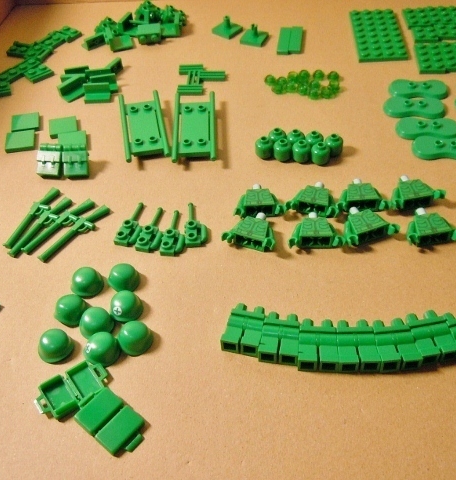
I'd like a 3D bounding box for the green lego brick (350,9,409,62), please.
[{"bbox_3d":[0.105,-0.144,0.388,0.032,0.005,0.064,0,48,3],"label":"green lego brick"}]

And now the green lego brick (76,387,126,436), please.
[{"bbox_3d":[-0.048,0.066,0.211,0.010,0.004,0.015,32,57,28],"label":"green lego brick"}]

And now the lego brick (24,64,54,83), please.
[{"bbox_3d":[-0.127,-0.112,0.375,0.016,0.005,0.012,-33,54,-24],"label":"lego brick"}]

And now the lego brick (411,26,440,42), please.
[{"bbox_3d":[0.136,-0.141,0.381,0.016,0.005,0.016,0,48,3],"label":"lego brick"}]

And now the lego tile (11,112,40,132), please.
[{"bbox_3d":[-0.121,-0.070,0.333,0.016,0.003,0.016,-11,48,-6],"label":"lego tile"}]

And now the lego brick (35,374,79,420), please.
[{"bbox_3d":[-0.069,0.063,0.221,0.014,0.004,0.016,-31,54,-21],"label":"lego brick"}]

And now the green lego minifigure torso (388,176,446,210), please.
[{"bbox_3d":[0.095,-0.025,0.282,0.029,0.008,0.018,-11,49,-6],"label":"green lego minifigure torso"}]

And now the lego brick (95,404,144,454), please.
[{"bbox_3d":[-0.039,0.073,0.210,0.013,0.004,0.016,31,58,28],"label":"lego brick"}]

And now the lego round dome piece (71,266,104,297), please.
[{"bbox_3d":[-0.063,0.017,0.247,0.015,0.010,0.015,-2,48,2],"label":"lego round dome piece"}]

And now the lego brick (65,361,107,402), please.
[{"bbox_3d":[-0.056,0.057,0.223,0.014,0.004,0.016,-28,53,-20],"label":"lego brick"}]

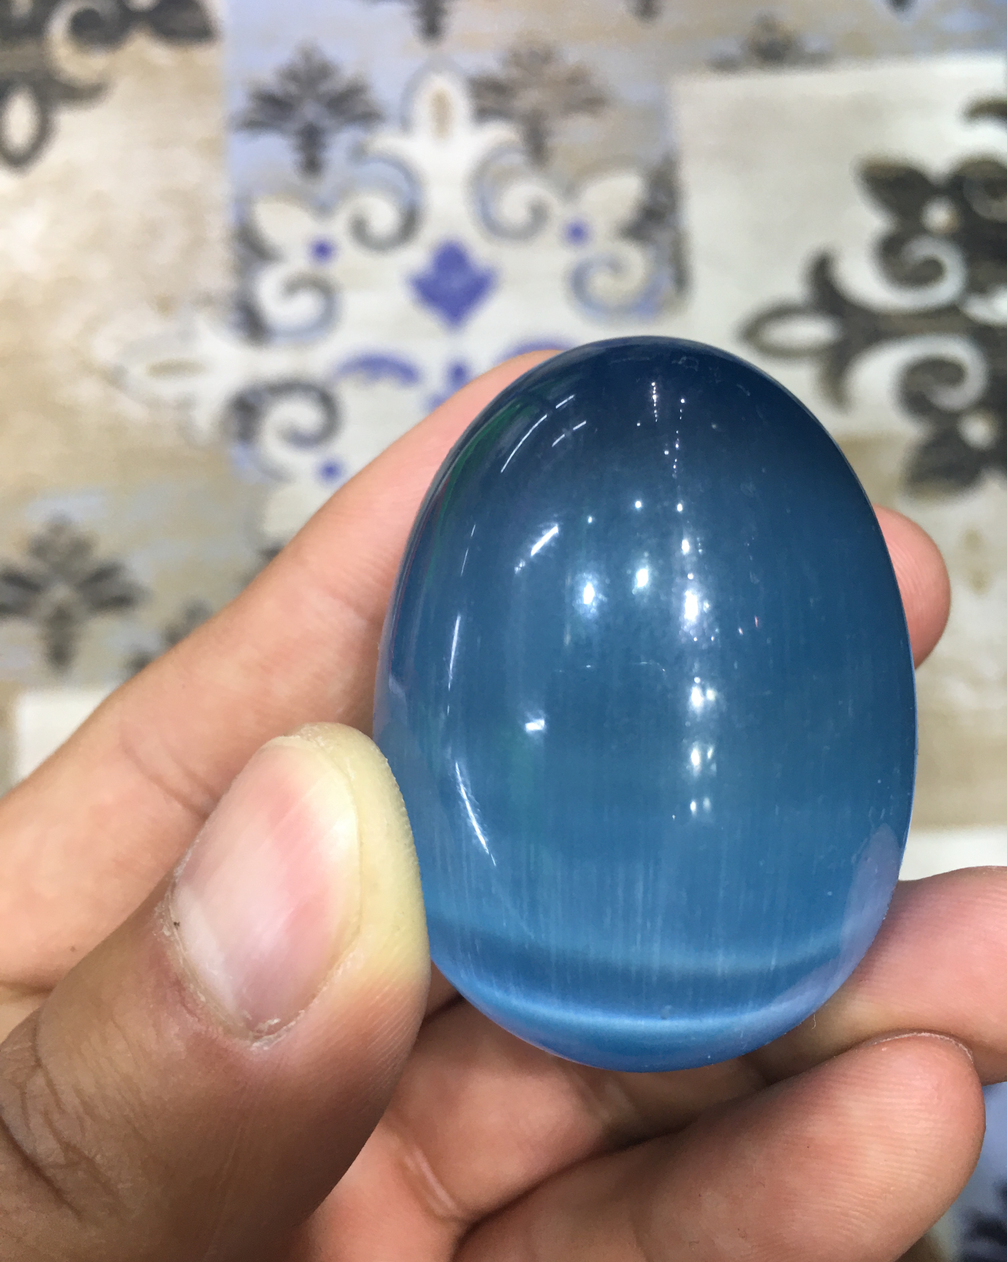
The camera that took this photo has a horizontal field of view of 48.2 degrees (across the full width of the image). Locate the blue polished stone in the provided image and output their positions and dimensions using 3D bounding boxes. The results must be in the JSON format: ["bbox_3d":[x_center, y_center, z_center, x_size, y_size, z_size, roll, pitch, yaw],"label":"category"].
[{"bbox_3d":[0.010,0.005,0.087,0.041,0.041,0.055,1,87,7],"label":"blue polished stone"}]

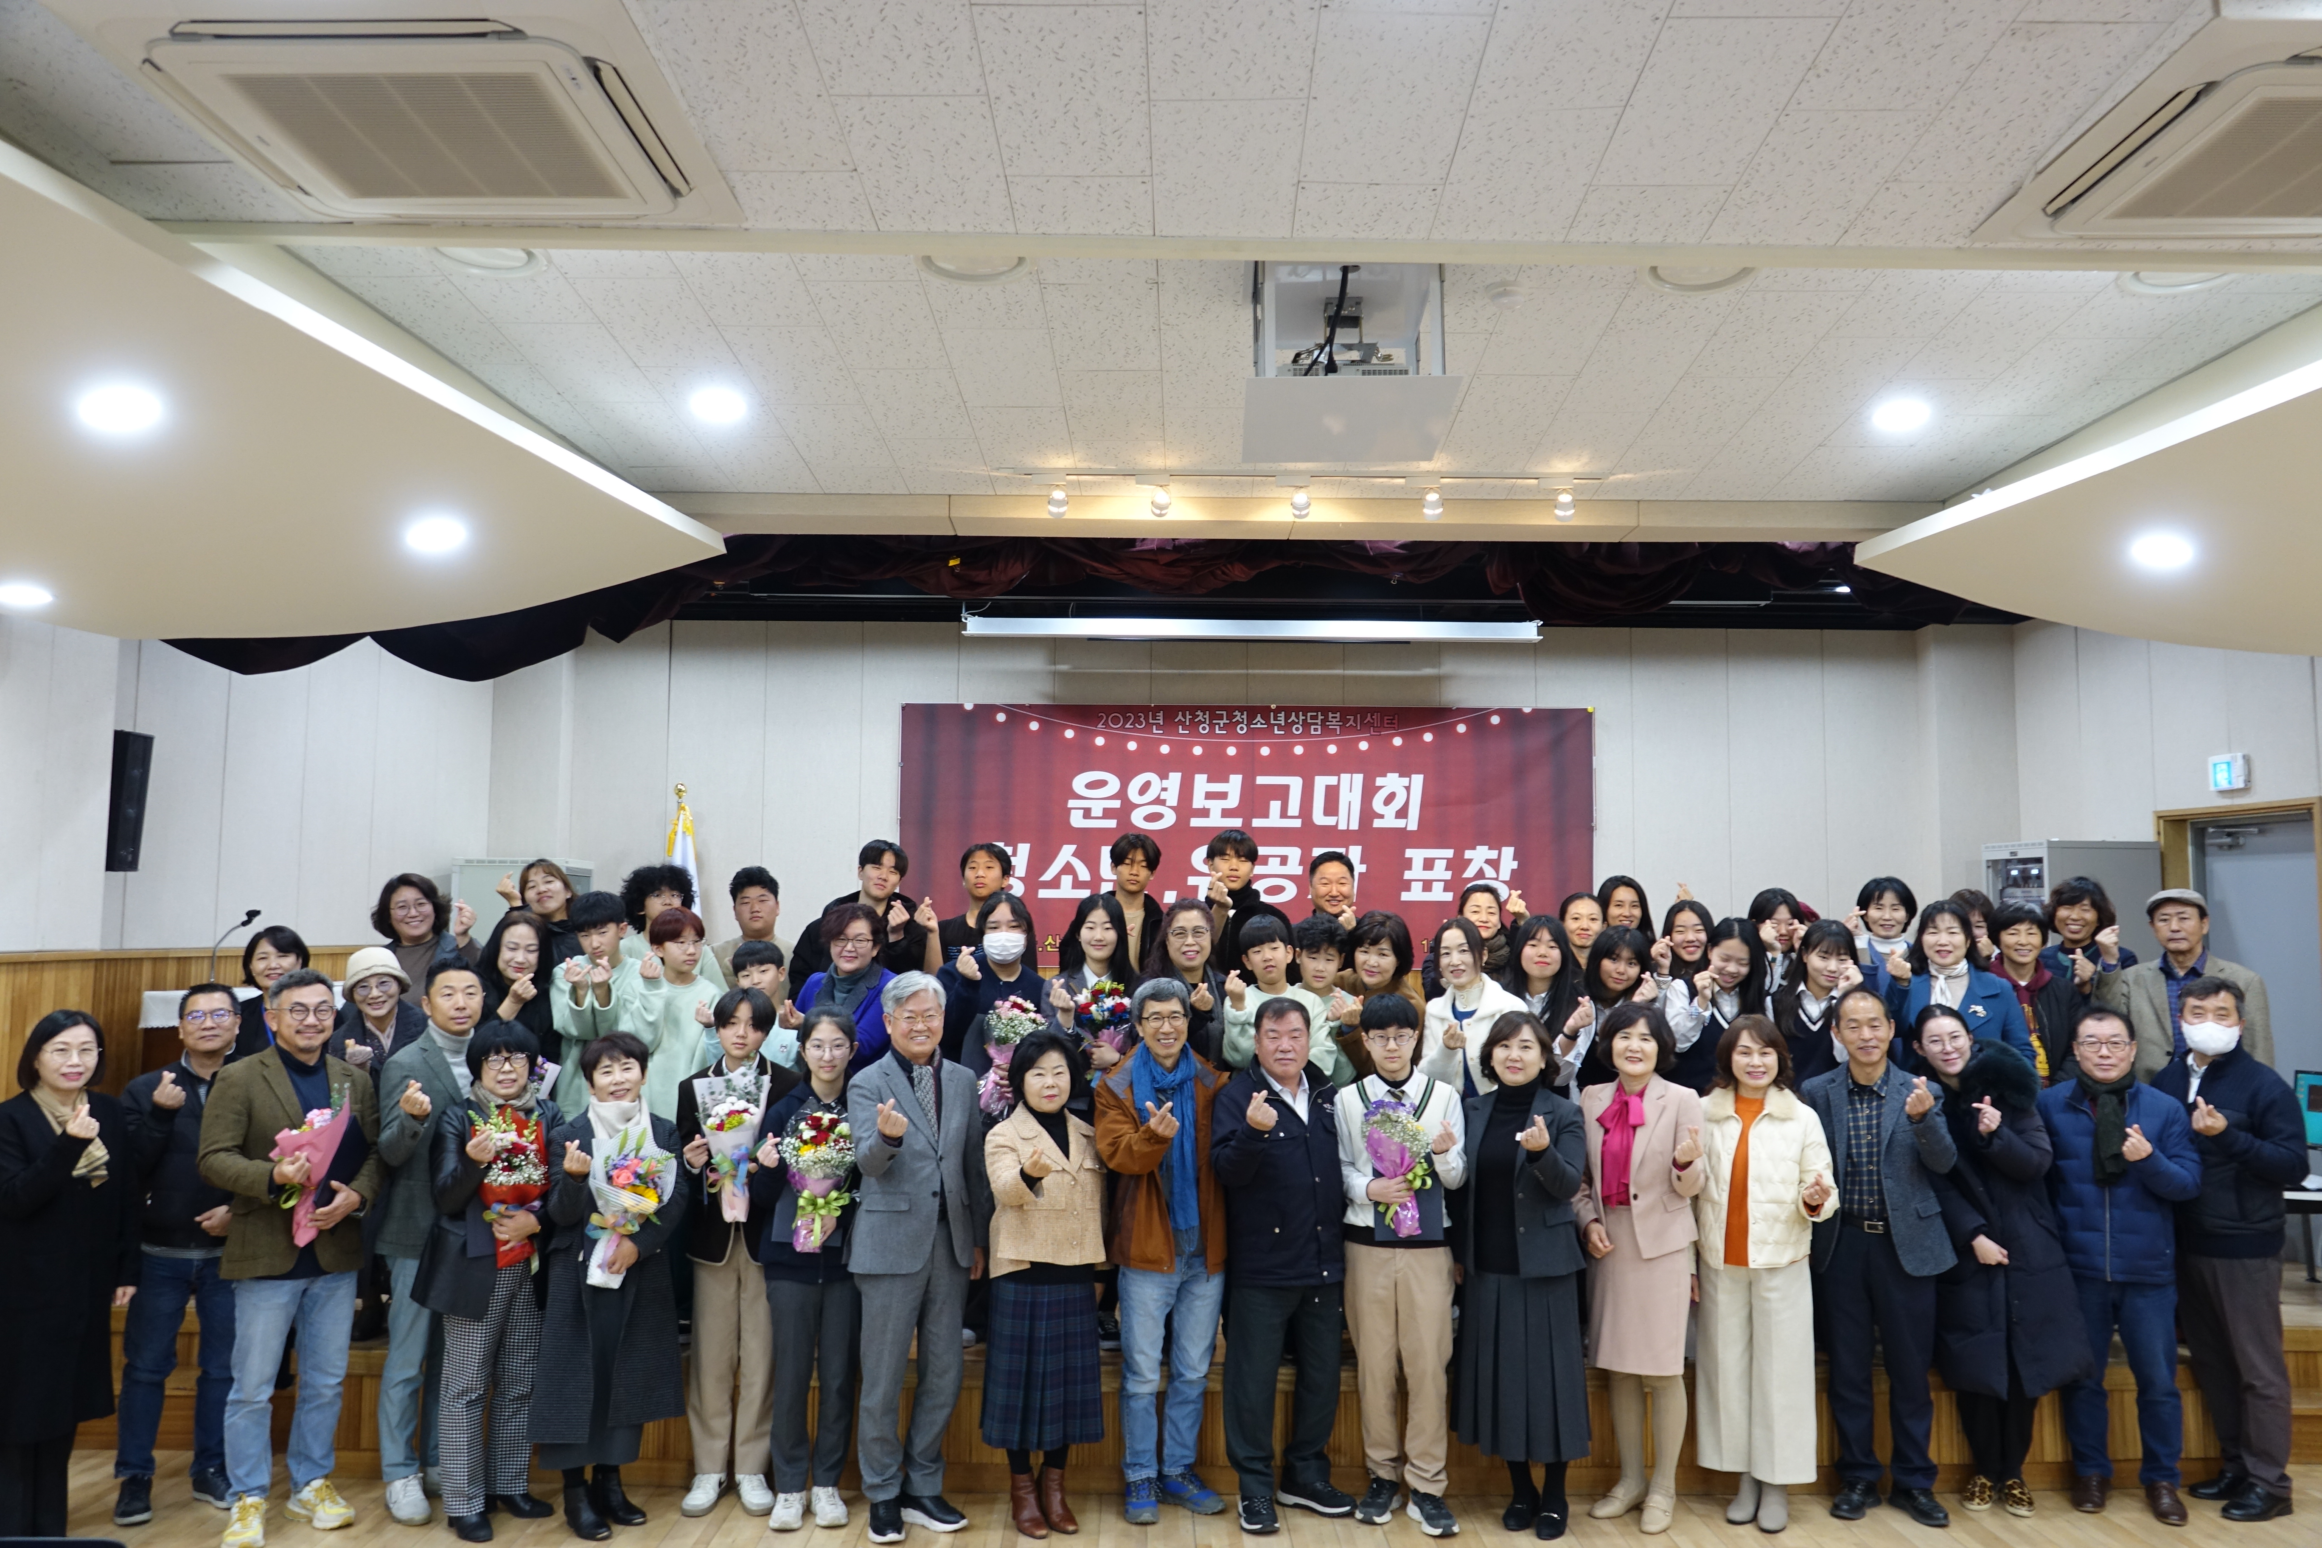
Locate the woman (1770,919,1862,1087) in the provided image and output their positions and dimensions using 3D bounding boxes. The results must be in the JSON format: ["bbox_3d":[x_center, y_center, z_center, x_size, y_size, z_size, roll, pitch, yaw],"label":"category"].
[{"bbox_3d":[2.350,1.286,6.258,0.460,1.530,0.380,-1,-6,12],"label":"woman"}]

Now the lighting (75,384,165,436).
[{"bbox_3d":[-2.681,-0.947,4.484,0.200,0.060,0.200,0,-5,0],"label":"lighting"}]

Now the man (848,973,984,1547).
[{"bbox_3d":[-0.780,1.509,5.596,0.470,1.724,0.360,2,-5,-19],"label":"man"}]

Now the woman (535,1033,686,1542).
[{"bbox_3d":[-1.765,1.609,5.582,0.480,1.550,0.420,2,-6,-14],"label":"woman"}]

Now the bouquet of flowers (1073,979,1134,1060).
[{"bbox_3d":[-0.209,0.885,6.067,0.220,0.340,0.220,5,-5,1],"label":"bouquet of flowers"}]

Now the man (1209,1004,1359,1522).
[{"bbox_3d":[0.395,1.579,5.707,0.460,1.660,0.420,1,-5,-6],"label":"man"}]

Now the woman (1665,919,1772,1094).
[{"bbox_3d":[2.018,1.279,6.258,0.480,1.540,0.400,-1,-6,12],"label":"woman"}]

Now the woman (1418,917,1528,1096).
[{"bbox_3d":[1.157,1.294,6.440,0.450,1.550,0.330,-1,-6,13],"label":"woman"}]

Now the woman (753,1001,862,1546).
[{"bbox_3d":[-1.141,1.591,5.658,0.410,1.620,0.360,1,-5,-9],"label":"woman"}]

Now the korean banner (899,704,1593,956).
[{"bbox_3d":[0.543,0.394,10.912,4.357,1.637,0.030,0,-5,0],"label":"korean banner"}]

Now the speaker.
[{"bbox_3d":[-3.758,0.099,6.345,0.110,0.510,0.120,3,-2,37],"label":"speaker"}]

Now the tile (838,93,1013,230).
[{"bbox_3d":[-0.474,-1.249,3.588,0.300,0.018,0.580,1,-9,1],"label":"tile"}]

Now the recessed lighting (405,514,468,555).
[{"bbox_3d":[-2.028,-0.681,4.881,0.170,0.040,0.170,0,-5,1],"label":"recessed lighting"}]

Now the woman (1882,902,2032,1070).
[{"bbox_3d":[2.939,1.255,6.423,0.470,1.556,0.330,-2,-5,23],"label":"woman"}]

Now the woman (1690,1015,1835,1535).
[{"bbox_3d":[1.954,1.608,5.674,0.480,1.600,0.350,-1,-5,11],"label":"woman"}]

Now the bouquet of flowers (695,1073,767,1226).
[{"bbox_3d":[-1.418,1.225,5.720,0.240,0.490,0.180,8,-5,-8],"label":"bouquet of flowers"}]

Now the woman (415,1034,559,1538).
[{"bbox_3d":[-2.179,1.594,5.629,0.470,1.570,0.370,2,-6,-13],"label":"woman"}]

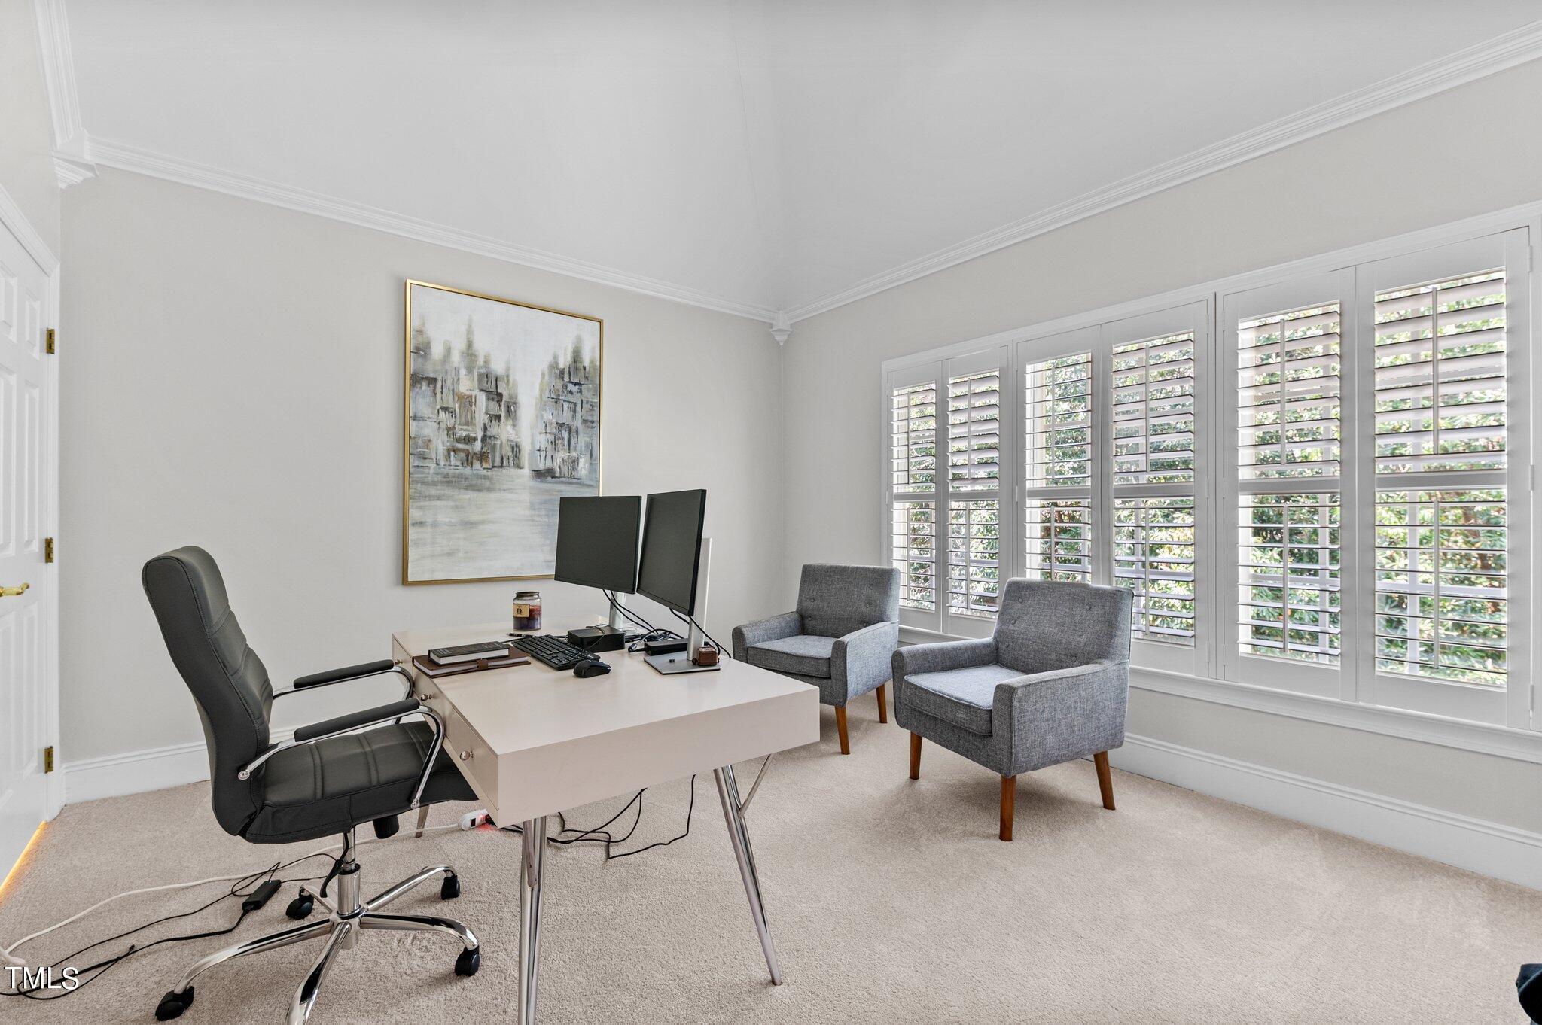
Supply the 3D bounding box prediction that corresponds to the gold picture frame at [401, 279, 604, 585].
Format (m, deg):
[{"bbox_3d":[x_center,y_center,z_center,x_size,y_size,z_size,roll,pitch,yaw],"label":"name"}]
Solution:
[{"bbox_3d":[-1.422,-0.401,3.552,1.040,1.540,0.045,0,0,-37],"label":"gold picture frame"}]

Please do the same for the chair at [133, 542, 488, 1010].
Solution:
[{"bbox_3d":[-1.090,0.612,1.596,0.640,1.070,0.660,0,0,-37],"label":"chair"}]

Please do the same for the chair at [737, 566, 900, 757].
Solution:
[{"bbox_3d":[0.258,0.739,3.536,0.660,0.840,0.720,0,0,30],"label":"chair"}]

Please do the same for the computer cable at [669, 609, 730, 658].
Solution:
[{"bbox_3d":[-0.185,0.319,1.675,0.160,0.150,0.070,0,0,-30],"label":"computer cable"}]

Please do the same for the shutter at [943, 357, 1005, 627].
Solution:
[{"bbox_3d":[1.095,-0.101,3.466,0.070,1.460,0.360,0,0,-39],"label":"shutter"}]

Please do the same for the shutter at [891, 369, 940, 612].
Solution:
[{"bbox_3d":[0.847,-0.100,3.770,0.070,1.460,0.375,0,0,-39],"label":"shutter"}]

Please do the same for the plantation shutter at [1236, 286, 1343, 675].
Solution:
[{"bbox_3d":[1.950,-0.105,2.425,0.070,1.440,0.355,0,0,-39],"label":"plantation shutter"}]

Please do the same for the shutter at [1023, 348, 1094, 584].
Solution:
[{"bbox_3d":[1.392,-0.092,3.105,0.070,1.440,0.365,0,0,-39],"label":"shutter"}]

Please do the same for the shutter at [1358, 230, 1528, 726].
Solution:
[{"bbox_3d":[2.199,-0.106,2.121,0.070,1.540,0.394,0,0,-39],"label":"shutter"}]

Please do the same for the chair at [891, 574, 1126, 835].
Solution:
[{"bbox_3d":[1.010,0.735,2.693,0.720,0.840,0.660,0,0,-30],"label":"chair"}]

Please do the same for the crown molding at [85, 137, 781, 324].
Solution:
[{"bbox_3d":[-1.325,-1.433,3.605,3.550,0.100,0.070,0,0,-37],"label":"crown molding"}]

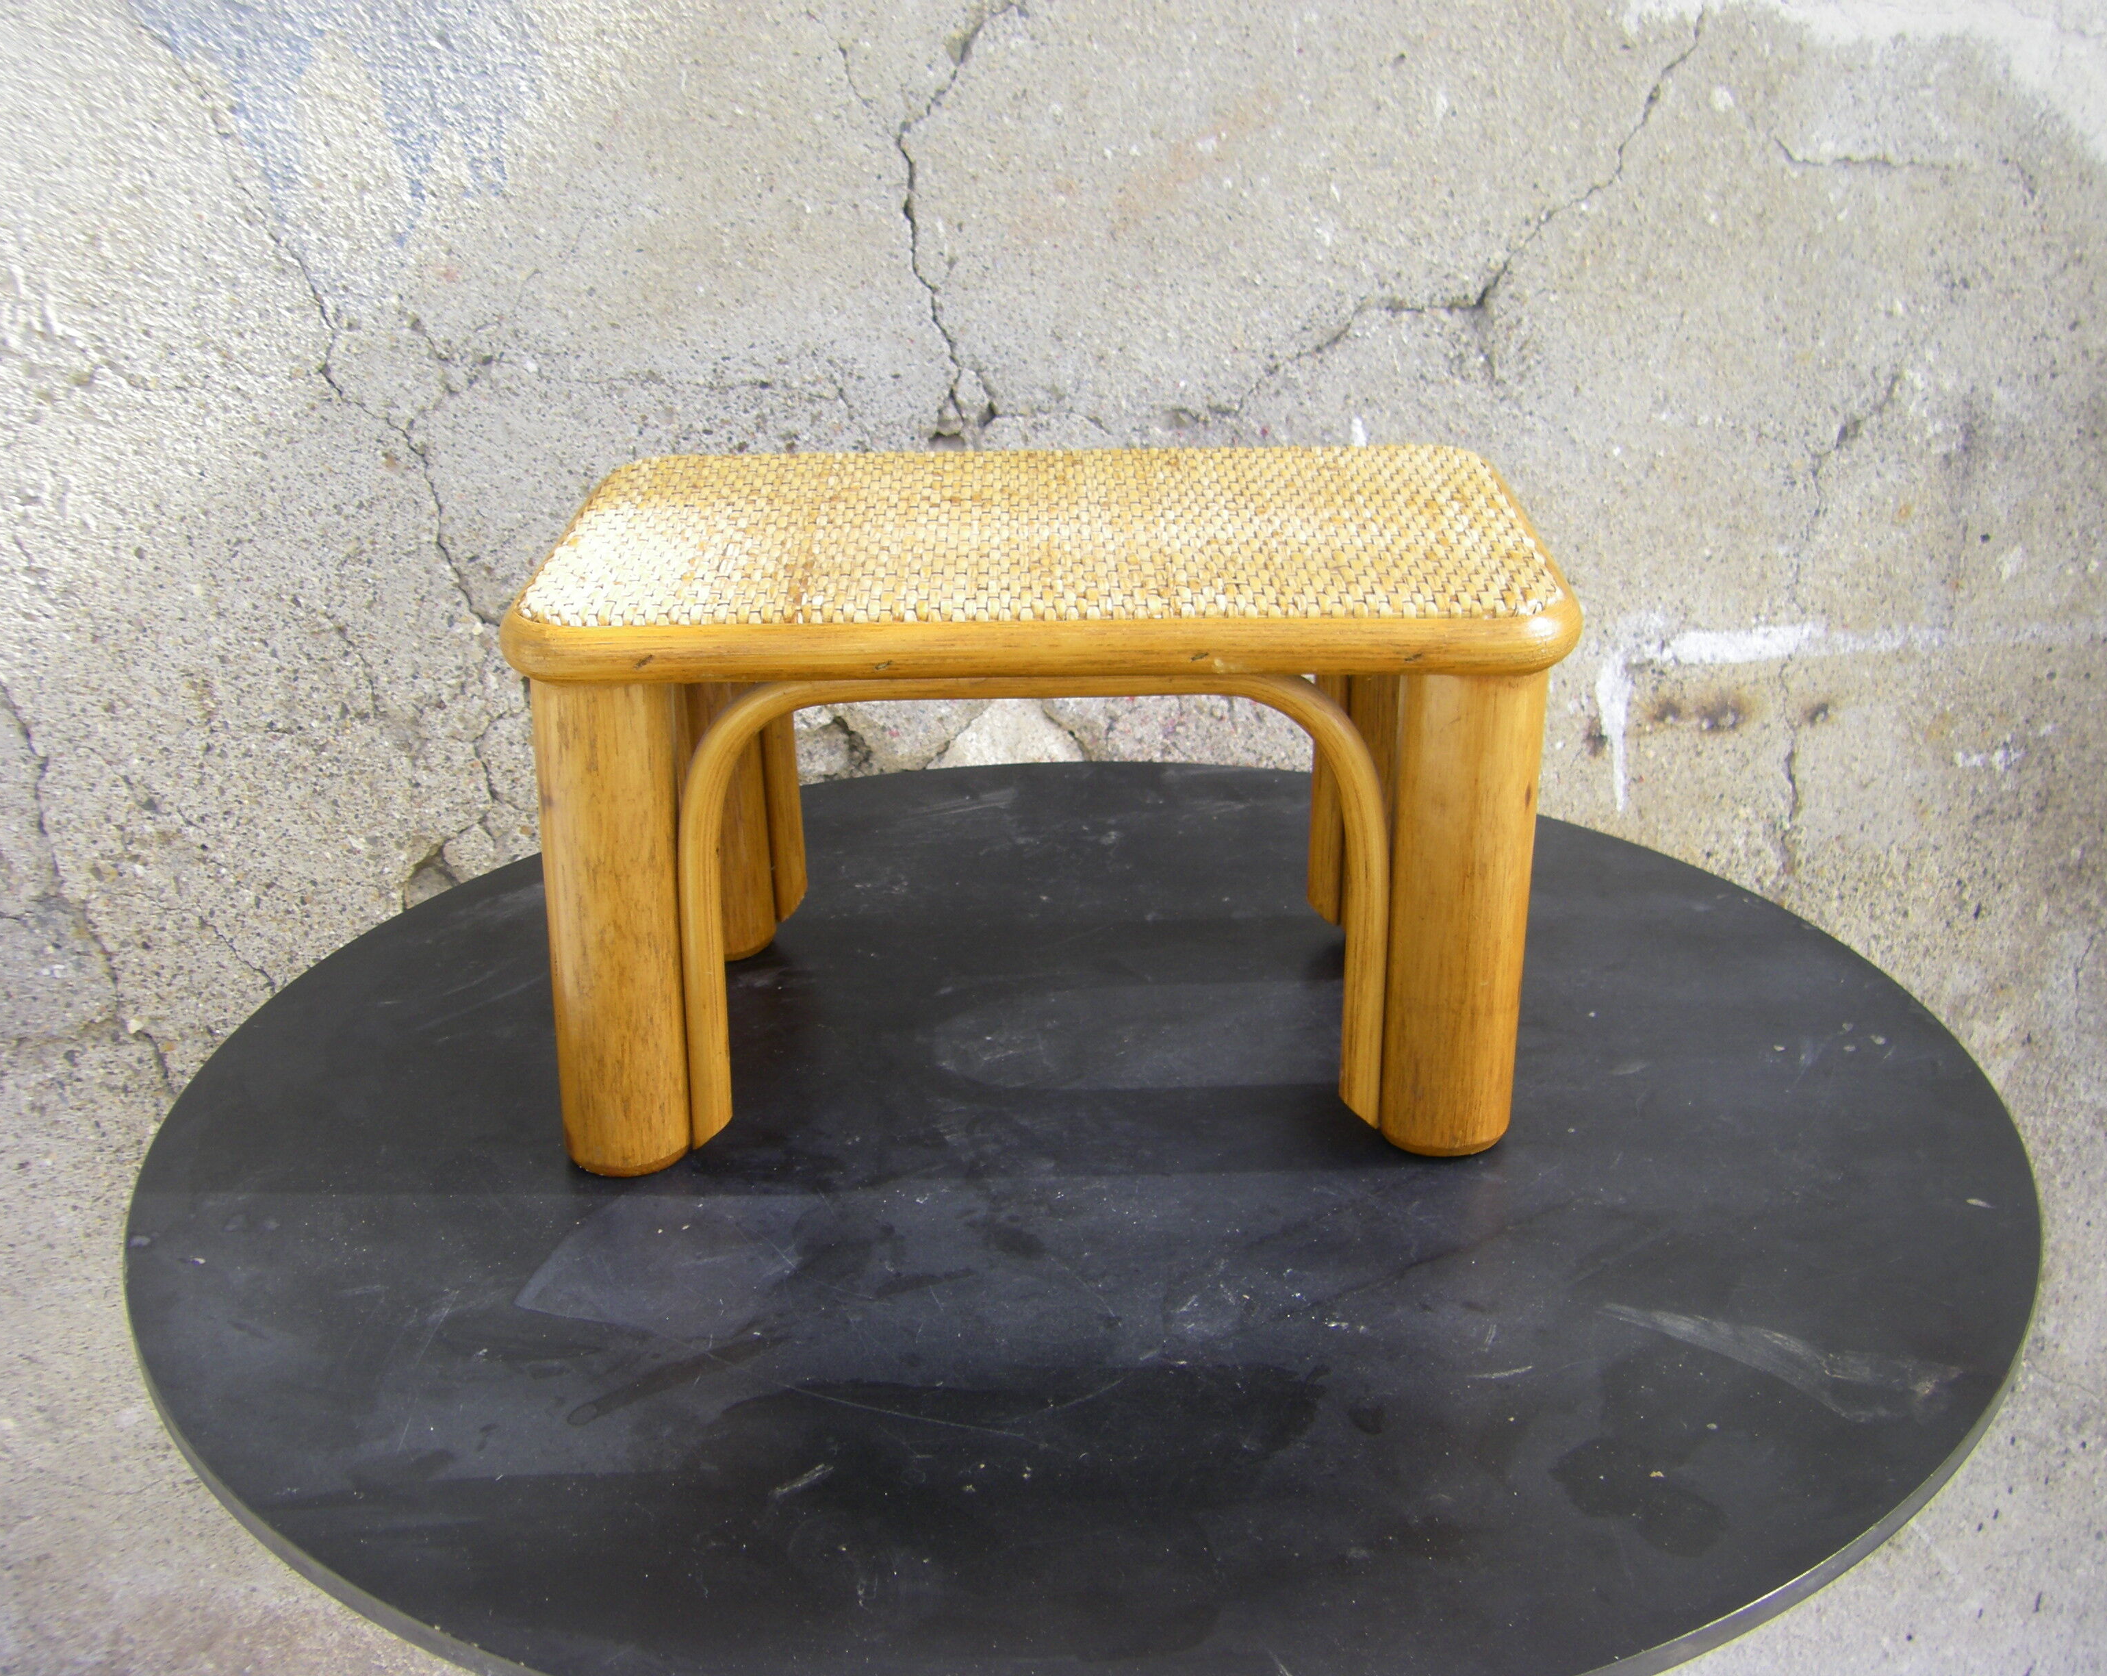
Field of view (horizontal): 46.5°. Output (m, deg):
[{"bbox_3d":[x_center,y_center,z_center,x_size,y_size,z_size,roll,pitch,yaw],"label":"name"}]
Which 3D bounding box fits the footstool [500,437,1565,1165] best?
[{"bbox_3d":[-0.003,-0.021,1.008,0.390,0.221,0.260,0,23,2],"label":"footstool"}]

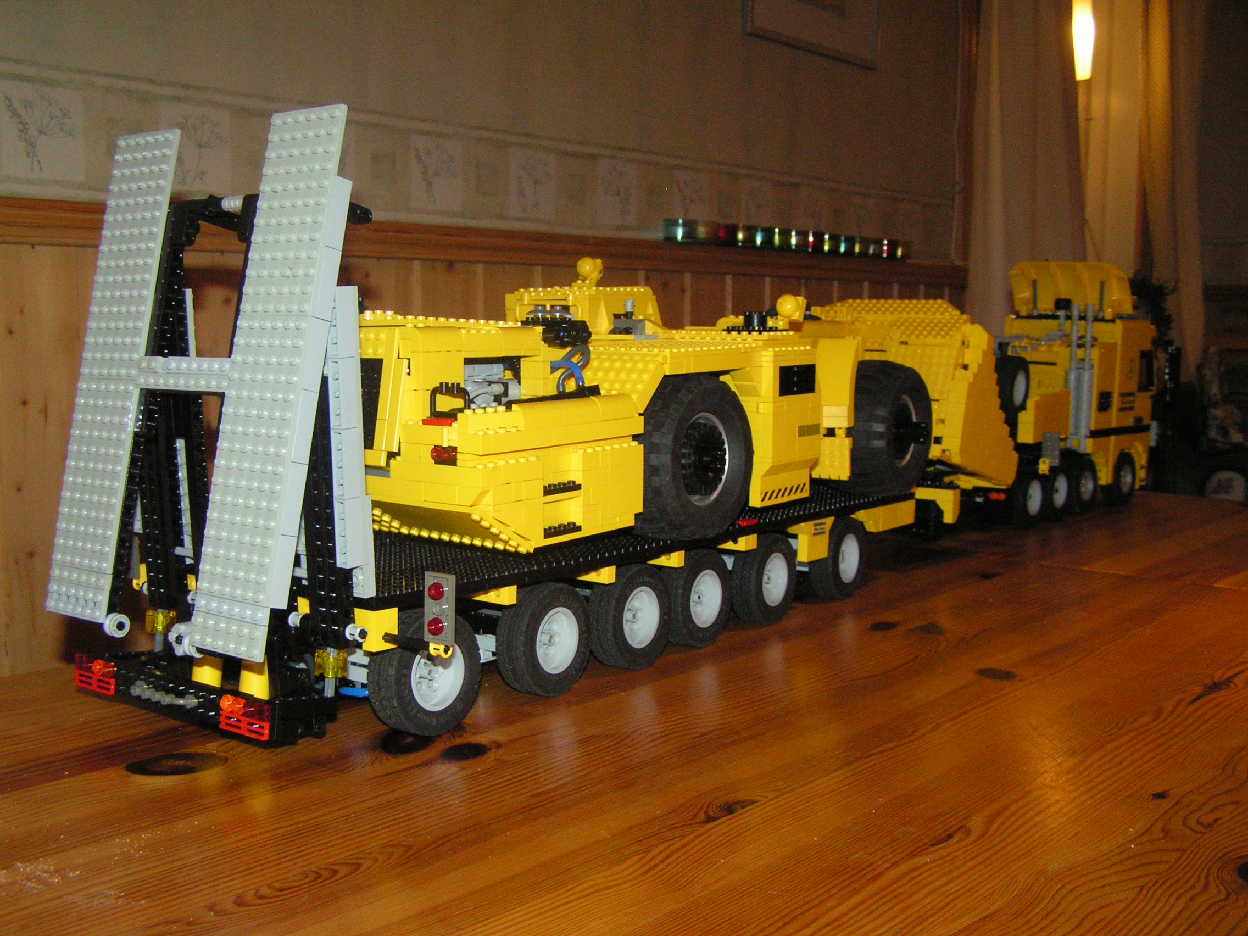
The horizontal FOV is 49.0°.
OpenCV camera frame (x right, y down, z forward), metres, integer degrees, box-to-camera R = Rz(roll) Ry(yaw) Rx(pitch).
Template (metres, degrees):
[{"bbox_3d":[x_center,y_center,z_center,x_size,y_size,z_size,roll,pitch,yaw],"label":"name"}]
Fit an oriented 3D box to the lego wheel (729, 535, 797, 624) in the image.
[{"bbox_3d":[0.097,0.076,0.947,0.020,0.062,0.062,4,7,36],"label":"lego wheel"}]

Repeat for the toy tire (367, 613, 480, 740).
[{"bbox_3d":[-0.099,0.101,0.681,0.020,0.062,0.062,4,7,36],"label":"toy tire"}]

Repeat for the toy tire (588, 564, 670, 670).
[{"bbox_3d":[0.003,0.088,0.819,0.020,0.062,0.062,4,7,36],"label":"toy tire"}]

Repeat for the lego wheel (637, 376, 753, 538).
[{"bbox_3d":[0.037,-0.006,0.833,0.044,0.099,0.099,4,7,36],"label":"lego wheel"}]

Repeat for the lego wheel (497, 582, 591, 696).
[{"bbox_3d":[-0.043,0.094,0.756,0.020,0.062,0.062,4,7,36],"label":"lego wheel"}]

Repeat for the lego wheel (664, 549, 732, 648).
[{"bbox_3d":[0.045,0.083,0.876,0.020,0.062,0.062,4,7,36],"label":"lego wheel"}]

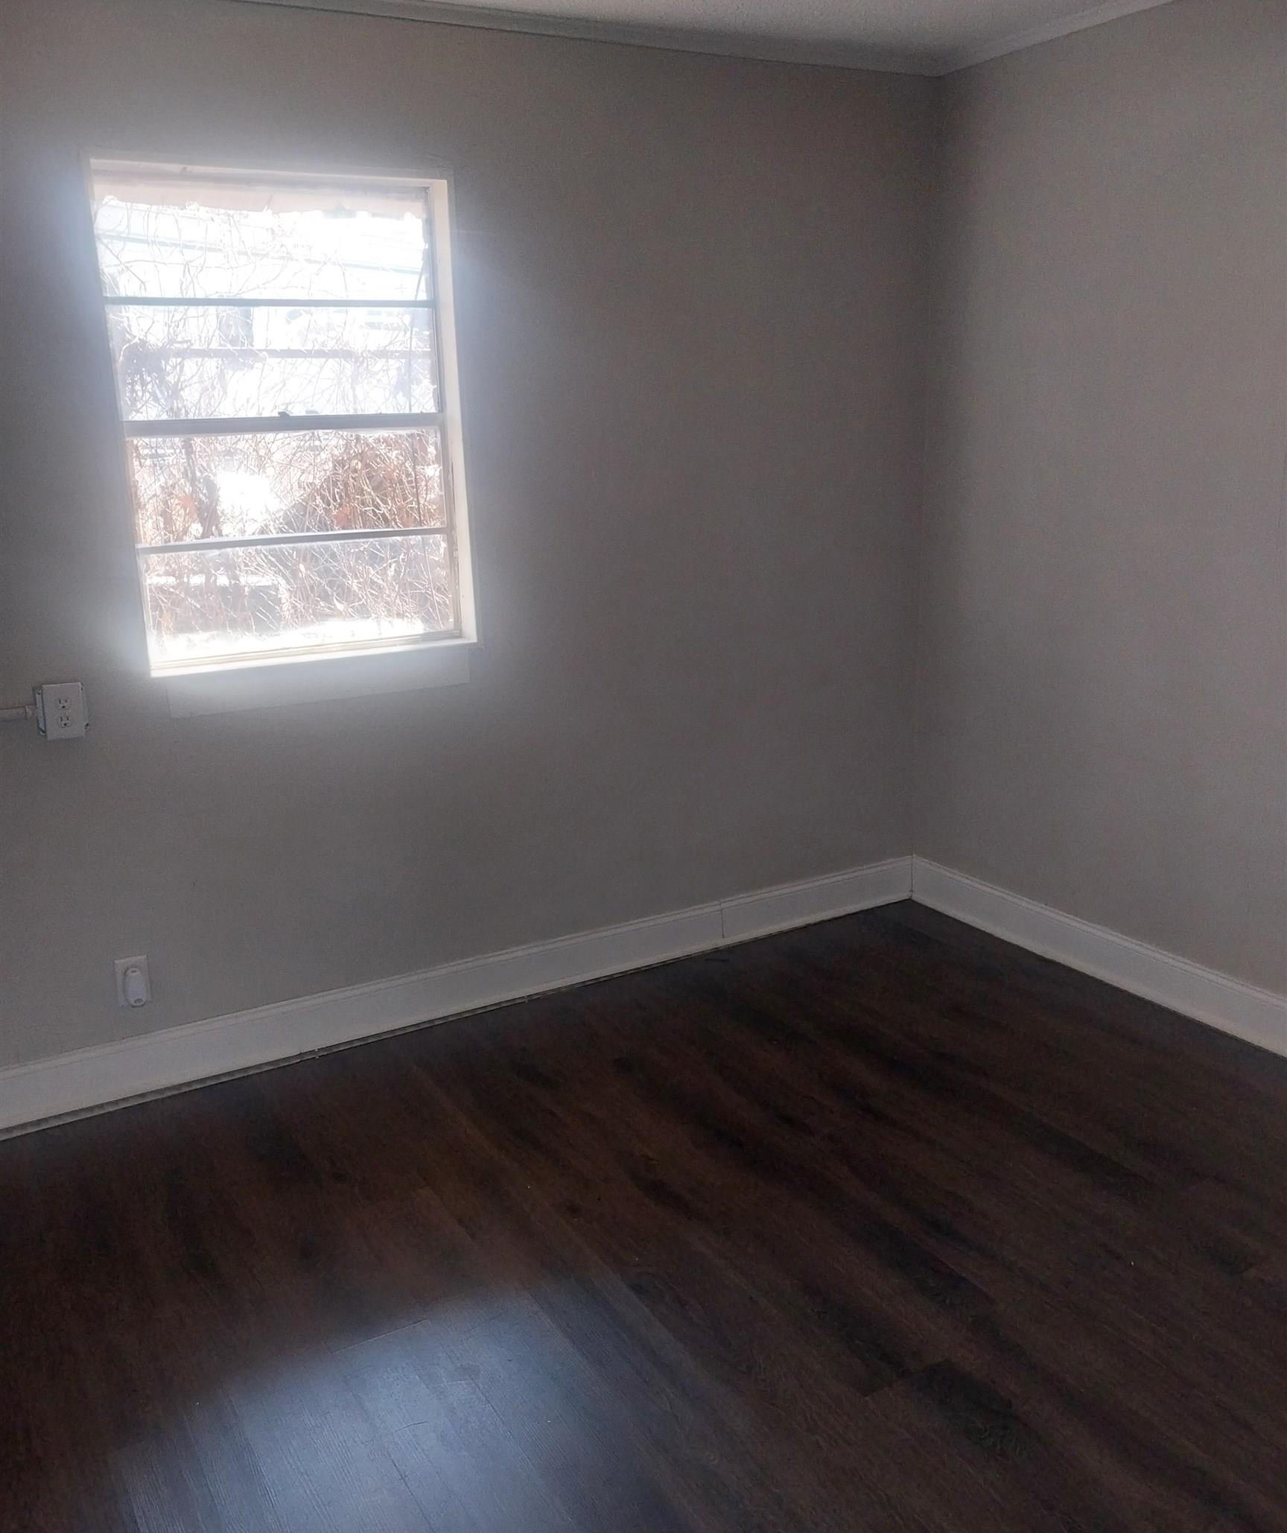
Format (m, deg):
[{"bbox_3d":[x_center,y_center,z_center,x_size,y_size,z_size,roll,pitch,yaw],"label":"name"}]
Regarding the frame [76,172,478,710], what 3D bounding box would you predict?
[{"bbox_3d":[-0.796,-0.768,2.967,0.785,1.111,0.120,-10,18,-27],"label":"frame"}]

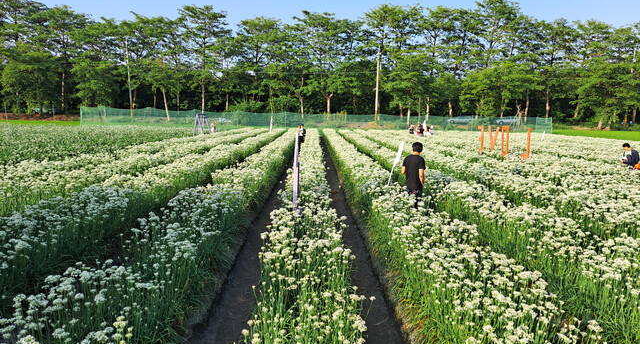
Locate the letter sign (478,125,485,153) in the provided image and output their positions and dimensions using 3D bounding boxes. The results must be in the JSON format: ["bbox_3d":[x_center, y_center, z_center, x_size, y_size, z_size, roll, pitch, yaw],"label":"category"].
[{"bbox_3d":[5.387,-1.101,14.800,0.050,0.900,0.430,-1,7,-11],"label":"letter sign"}]

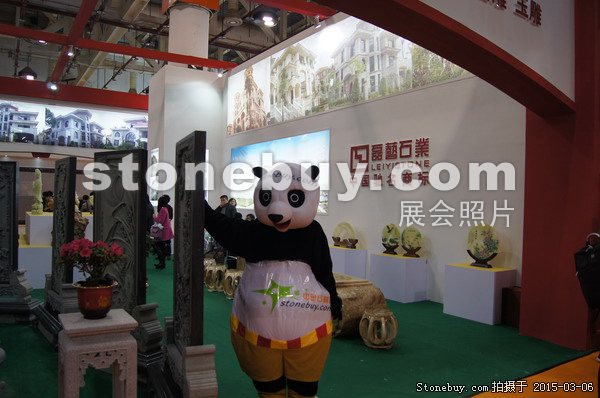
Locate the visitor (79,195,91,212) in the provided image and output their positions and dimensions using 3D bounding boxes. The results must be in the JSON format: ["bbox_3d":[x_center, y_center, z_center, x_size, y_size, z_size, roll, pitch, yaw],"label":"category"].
[{"bbox_3d":[-6.332,0.682,13.200,0.440,1.630,0.280,1,0,-6],"label":"visitor"}]

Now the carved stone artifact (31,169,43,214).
[{"bbox_3d":[-5.136,-0.139,8.768,0.210,0.870,0.200,1,0,-6],"label":"carved stone artifact"}]

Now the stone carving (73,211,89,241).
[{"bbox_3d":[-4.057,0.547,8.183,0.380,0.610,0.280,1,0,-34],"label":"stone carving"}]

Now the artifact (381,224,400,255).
[{"bbox_3d":[1.567,0.692,7.755,0.140,0.500,0.400,1,0,-42],"label":"artifact"}]

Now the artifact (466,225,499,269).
[{"bbox_3d":[2.594,0.659,6.370,0.150,0.610,0.500,1,0,-38],"label":"artifact"}]

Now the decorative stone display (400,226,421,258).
[{"bbox_3d":[1.840,0.703,7.392,0.360,0.490,0.140,1,0,39],"label":"decorative stone display"}]

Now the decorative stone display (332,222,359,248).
[{"bbox_3d":[0.898,0.705,8.730,0.150,0.470,0.620,1,0,-34],"label":"decorative stone display"}]

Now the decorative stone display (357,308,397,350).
[{"bbox_3d":[0.897,1.466,5.093,0.430,0.370,0.430,1,0,0],"label":"decorative stone display"}]

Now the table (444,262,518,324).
[{"bbox_3d":[2.540,1.327,6.387,0.490,0.700,0.740,1,0,-34],"label":"table"}]

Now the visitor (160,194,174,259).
[{"bbox_3d":[-3.269,0.700,11.134,0.470,1.610,0.320,1,0,-30],"label":"visitor"}]

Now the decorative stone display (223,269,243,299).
[{"bbox_3d":[-1.058,1.392,7.347,0.370,0.435,0.370,1,0,0],"label":"decorative stone display"}]

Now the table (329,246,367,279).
[{"bbox_3d":[0.830,1.245,8.529,0.500,0.690,0.740,1,0,-33],"label":"table"}]

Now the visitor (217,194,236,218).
[{"bbox_3d":[-1.619,0.749,9.801,0.500,1.655,0.320,1,0,22],"label":"visitor"}]

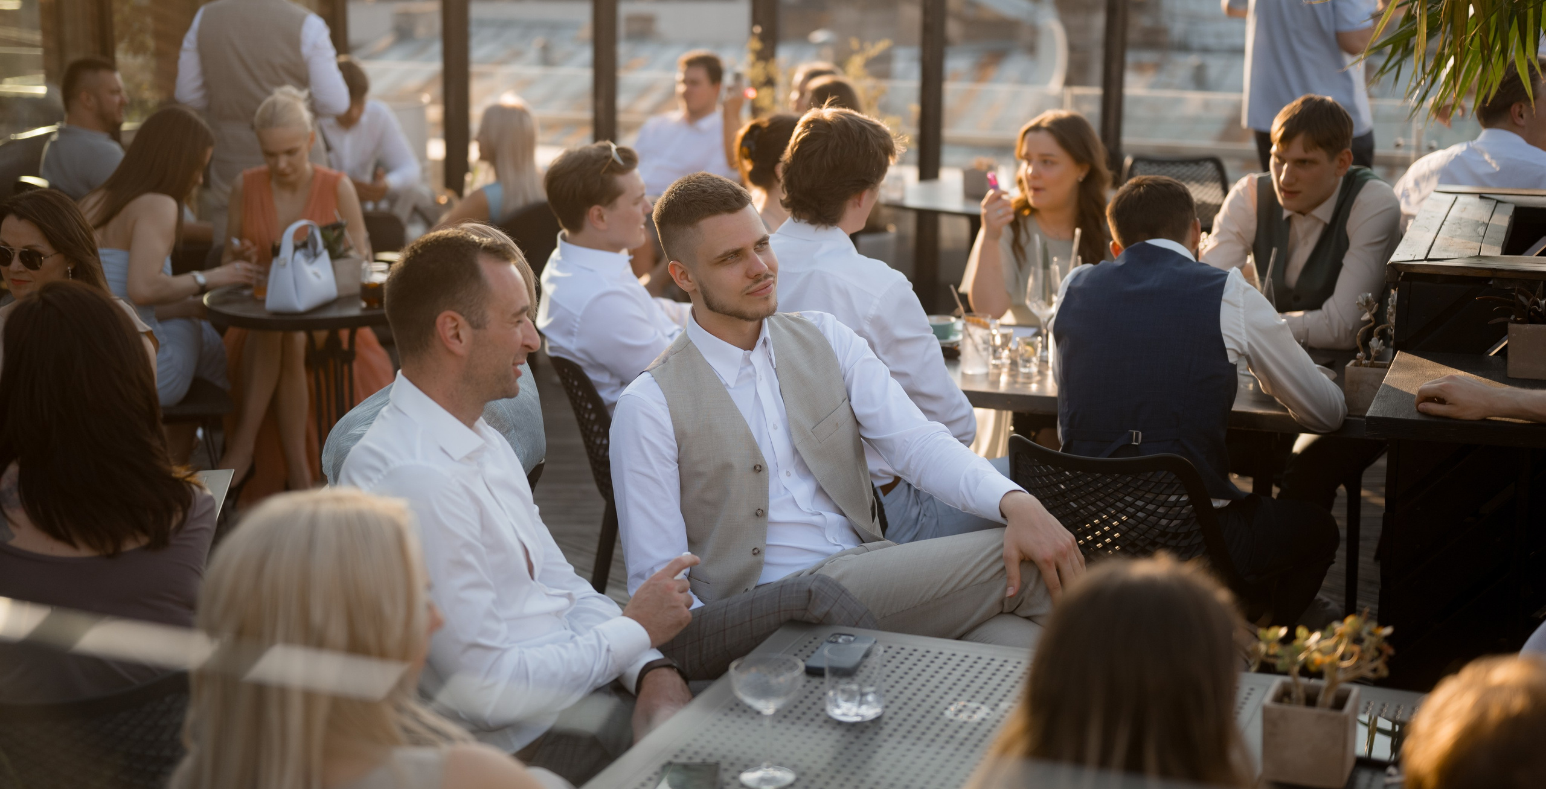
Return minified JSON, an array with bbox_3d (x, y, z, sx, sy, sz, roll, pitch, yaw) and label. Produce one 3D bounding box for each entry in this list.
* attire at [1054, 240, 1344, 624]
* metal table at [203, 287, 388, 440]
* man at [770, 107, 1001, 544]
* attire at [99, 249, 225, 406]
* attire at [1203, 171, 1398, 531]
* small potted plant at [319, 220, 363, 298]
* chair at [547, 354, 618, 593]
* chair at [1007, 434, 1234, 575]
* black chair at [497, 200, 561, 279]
[{"bbox_3d":[0.878,0.141,4.480,0.620,0.980,0.720,6,14,27],"label":"attire"},{"bbox_3d":[-1.235,0.081,6.075,0.690,0.740,0.690,4,13,22],"label":"metal table"},{"bbox_3d":[0.233,0.135,4.246,0.540,1.360,0.800,10,16,41],"label":"man"},{"bbox_3d":[-1.595,-0.151,5.600,0.460,0.520,0.370,-10,16,-37],"label":"attire"},{"bbox_3d":[1.261,-0.029,5.150,0.580,1.000,0.660,5,14,22],"label":"attire"},{"bbox_3d":[-1.123,-0.353,5.600,0.125,0.200,0.125,5,13,21],"label":"small potted plant"},{"bbox_3d":[-0.138,0.372,4.450,0.570,0.820,0.500,-4,13,-17],"label":"chair"},{"bbox_3d":[0.755,0.435,4.200,0.460,0.820,0.540,5,13,27],"label":"chair"},{"bbox_3d":[-0.715,-0.114,6.600,0.560,0.820,0.580,-10,16,-36],"label":"black chair"}]

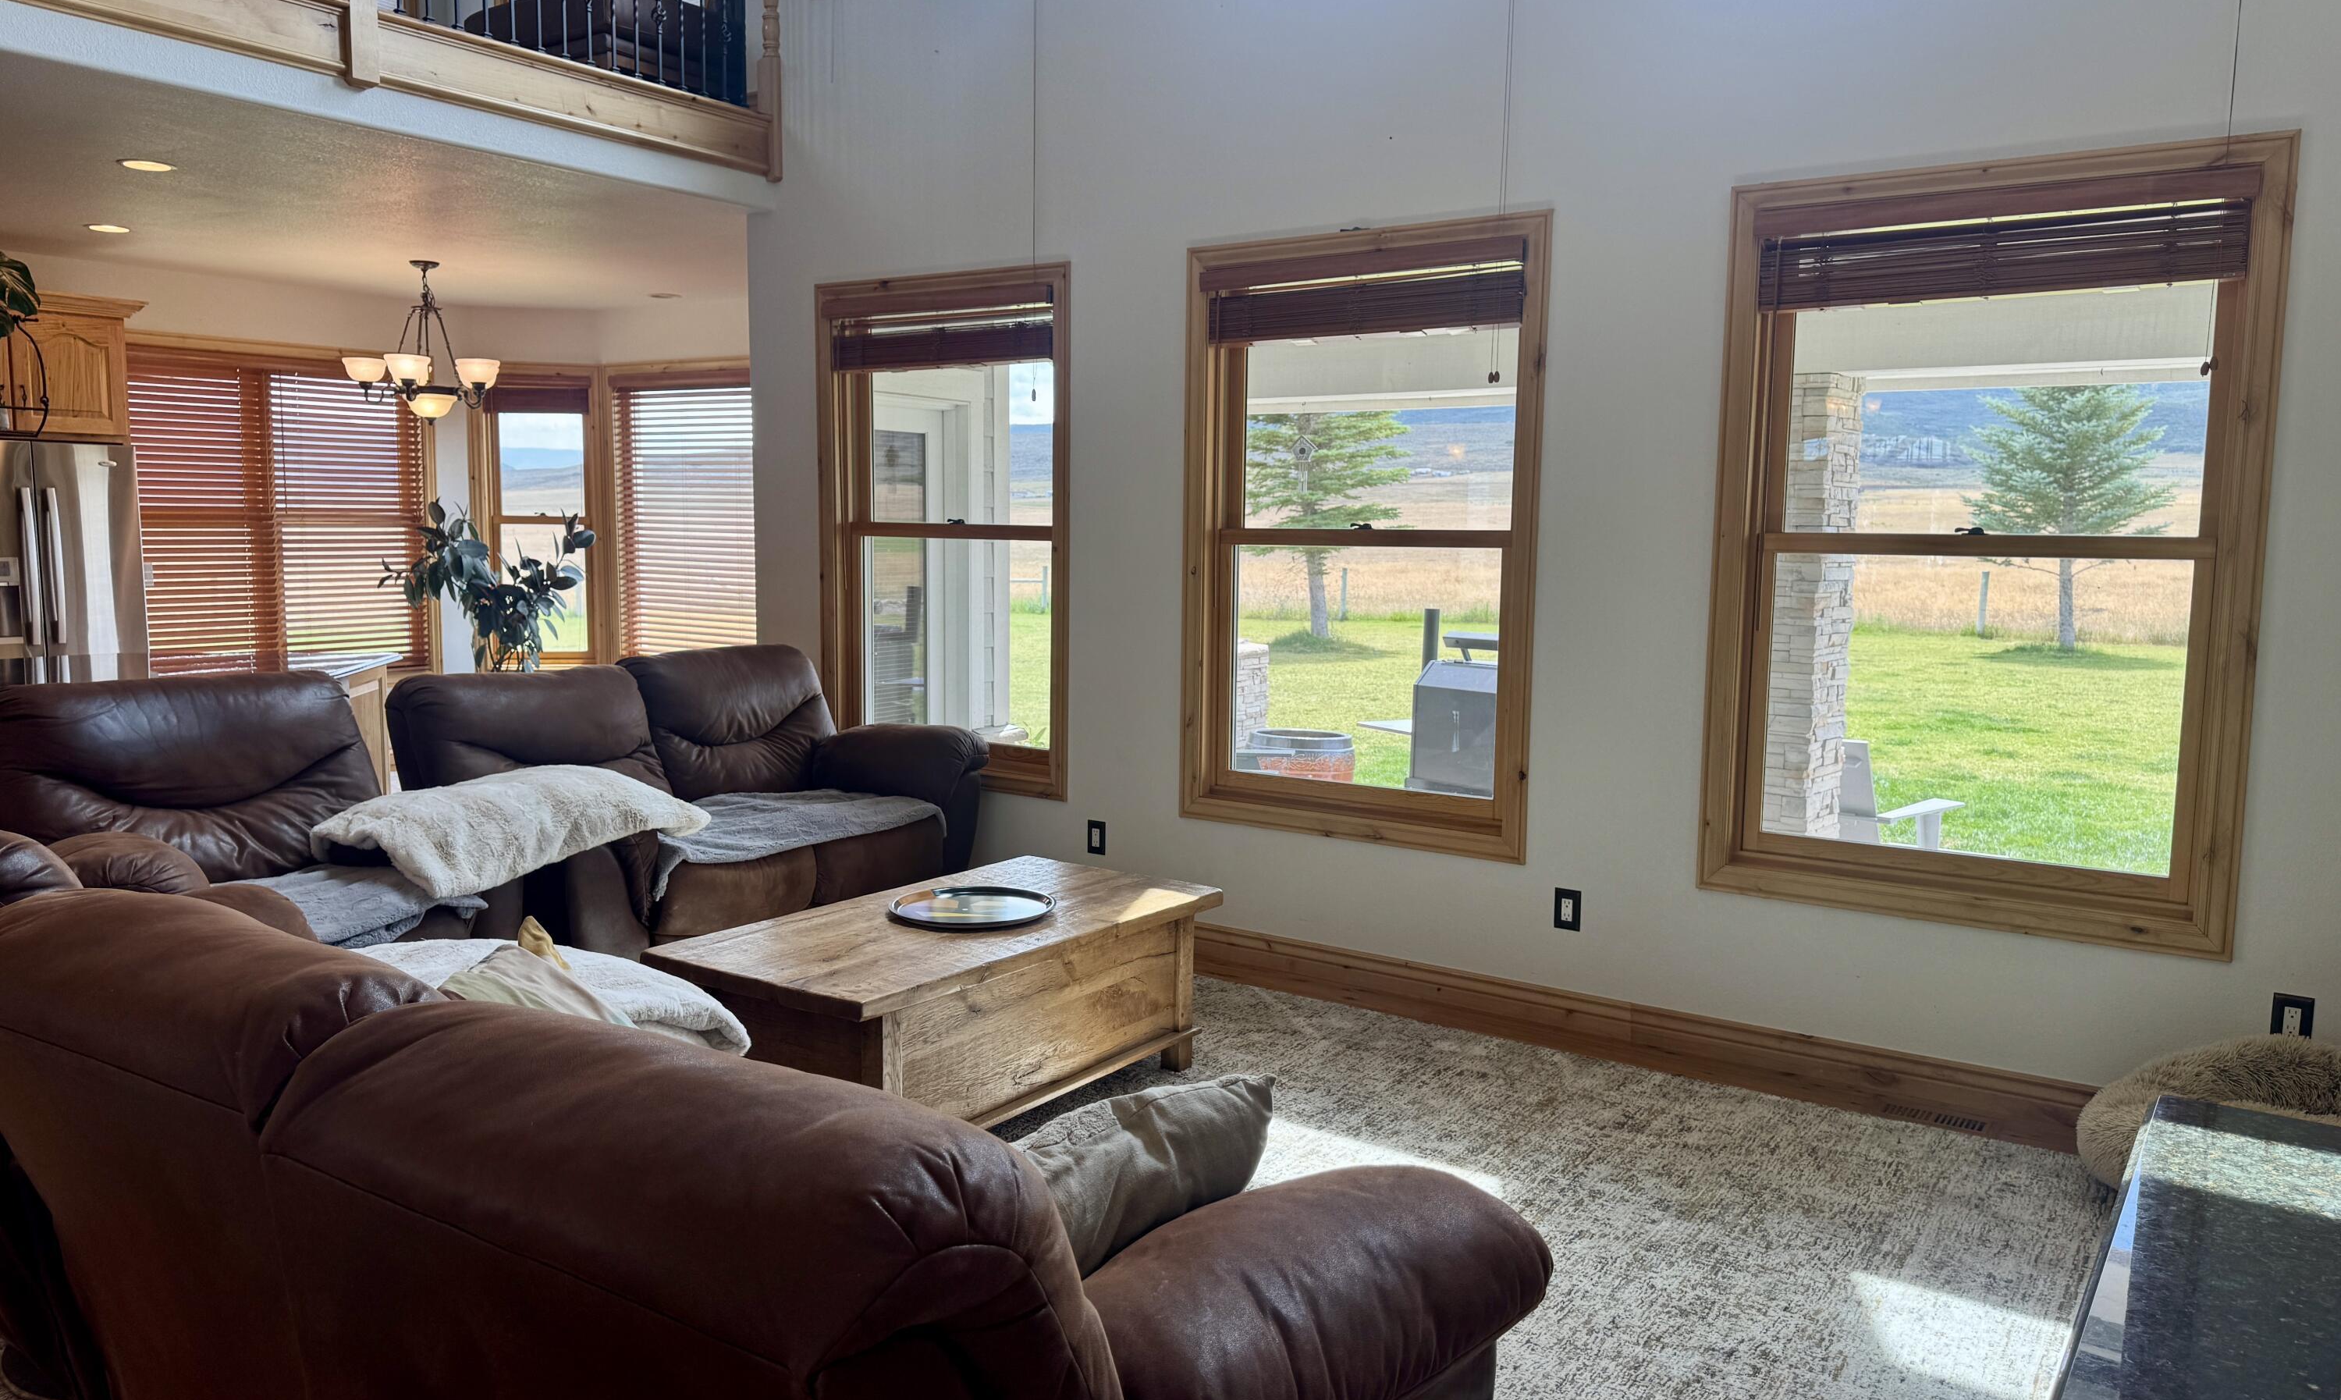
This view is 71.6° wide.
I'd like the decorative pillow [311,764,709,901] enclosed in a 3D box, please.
[{"bbox_3d":[-1.805,0.351,4.468,0.480,0.170,0.800,30,21,29],"label":"decorative pillow"}]

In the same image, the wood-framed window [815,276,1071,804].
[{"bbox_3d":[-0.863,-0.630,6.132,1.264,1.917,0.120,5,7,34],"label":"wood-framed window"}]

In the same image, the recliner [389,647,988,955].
[{"bbox_3d":[-1.530,0.372,5.441,0.983,0.980,1.778,5,7,34],"label":"recliner"}]

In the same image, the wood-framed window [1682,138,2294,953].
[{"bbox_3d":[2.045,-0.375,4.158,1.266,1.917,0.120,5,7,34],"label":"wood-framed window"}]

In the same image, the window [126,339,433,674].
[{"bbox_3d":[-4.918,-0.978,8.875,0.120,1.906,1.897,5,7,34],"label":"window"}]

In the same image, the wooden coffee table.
[{"bbox_3d":[-0.529,0.782,4.085,0.695,0.482,1.348,5,7,34],"label":"wooden coffee table"}]

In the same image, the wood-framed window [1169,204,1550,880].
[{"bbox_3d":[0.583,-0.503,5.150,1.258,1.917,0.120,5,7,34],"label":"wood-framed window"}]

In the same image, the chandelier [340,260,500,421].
[{"bbox_3d":[-3.654,-1.752,7.990,0.777,0.791,0.777,5,7,34],"label":"chandelier"}]

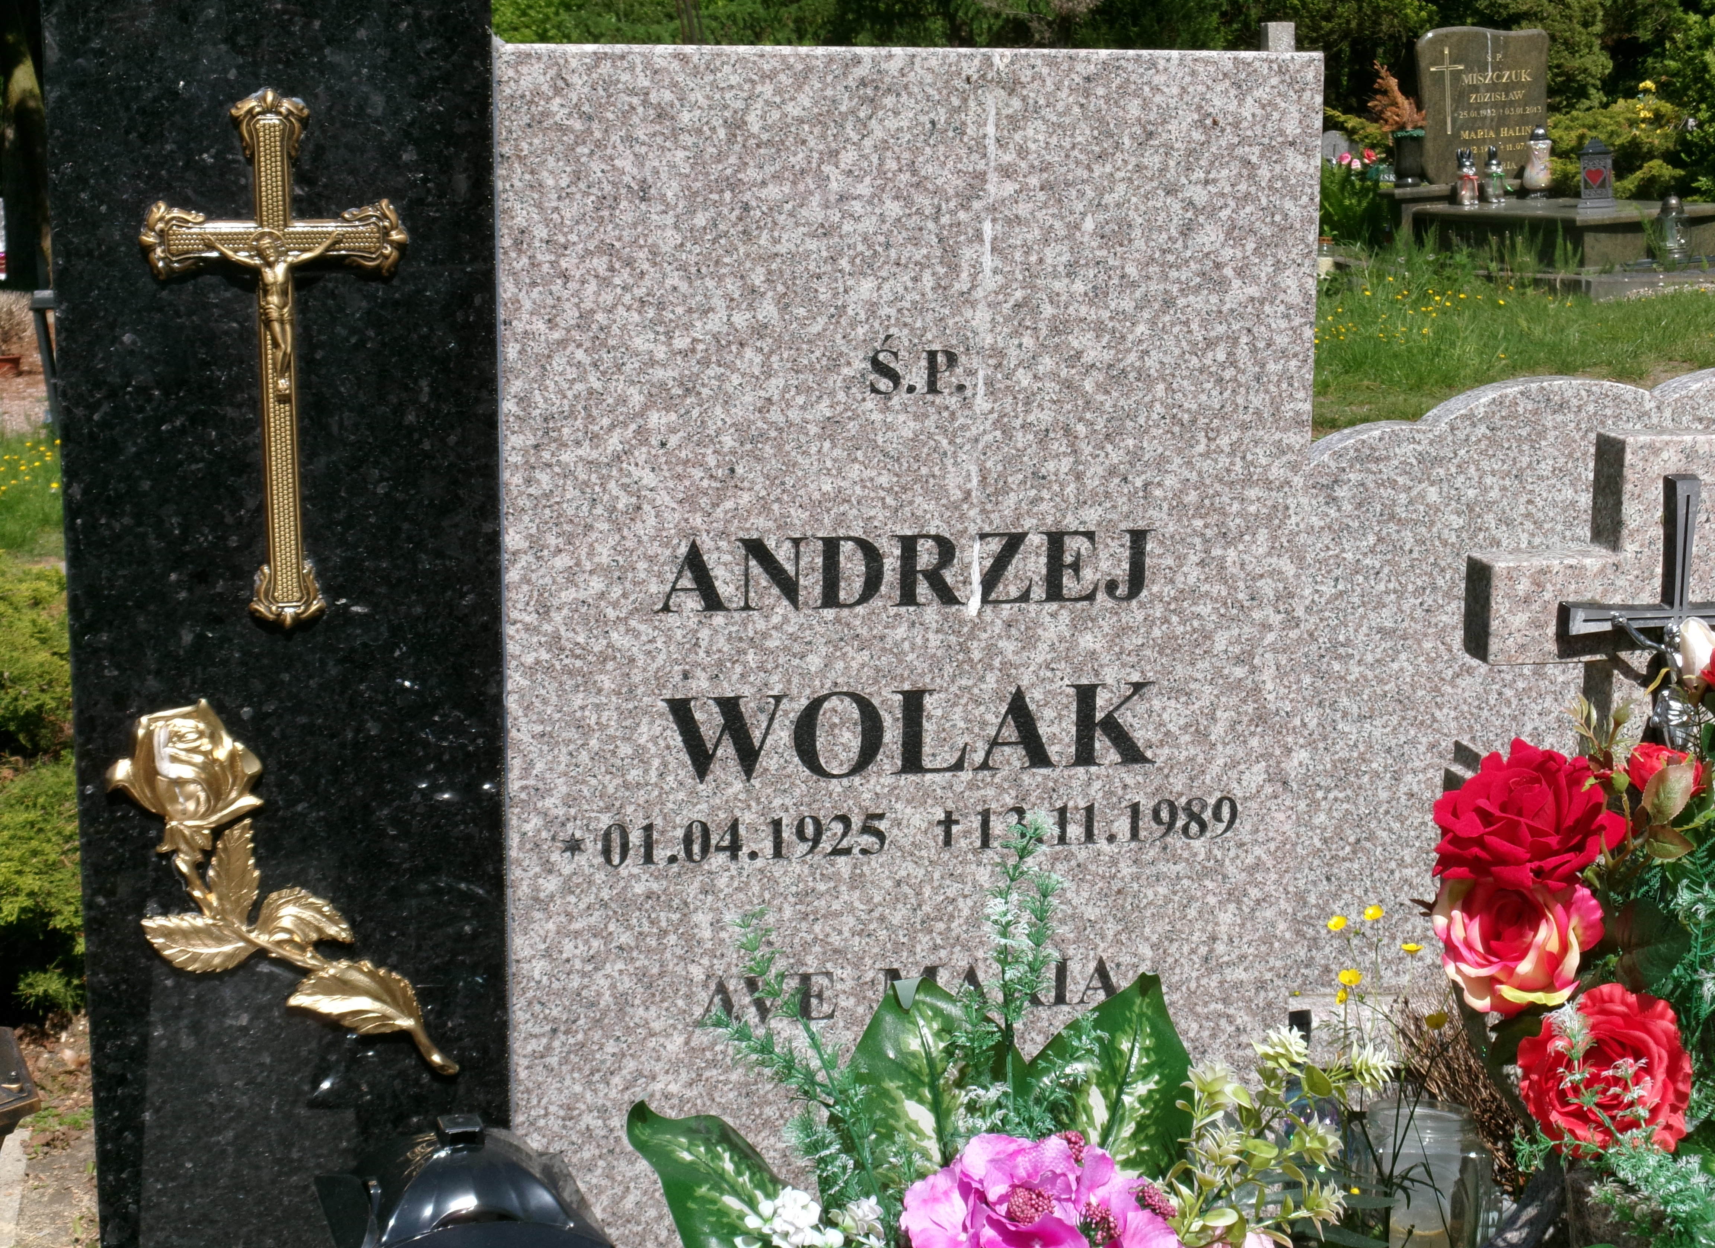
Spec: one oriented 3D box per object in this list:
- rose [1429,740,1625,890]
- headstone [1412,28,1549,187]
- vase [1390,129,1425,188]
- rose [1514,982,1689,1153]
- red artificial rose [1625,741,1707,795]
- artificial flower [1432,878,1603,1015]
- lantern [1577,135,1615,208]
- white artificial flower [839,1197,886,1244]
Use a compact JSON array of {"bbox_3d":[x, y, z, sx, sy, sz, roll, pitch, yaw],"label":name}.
[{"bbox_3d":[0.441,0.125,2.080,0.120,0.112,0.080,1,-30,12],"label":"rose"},{"bbox_3d":[3.065,-2.546,15.550,0.720,0.750,0.100,-6,11,-22],"label":"headstone"},{"bbox_3d":[2.664,-2.253,15.300,0.158,0.280,0.158,-6,11,-22],"label":"vase"},{"bbox_3d":[0.485,0.289,2.060,0.115,0.112,0.070,2,-8,18],"label":"rose"},{"bbox_3d":[0.538,0.099,2.110,0.053,0.046,0.046,1,-27,12],"label":"red artificial rose"},{"bbox_3d":[0.433,0.210,2.080,0.112,0.105,0.075,2,-25,14],"label":"artificial flower"},{"bbox_3d":[3.405,-2.079,14.600,0.158,0.325,0.158,2,11,21],"label":"lantern"},{"bbox_3d":[0.003,0.389,2.070,0.031,0.031,0.026,-1,-23,0],"label":"white artificial flower"}]

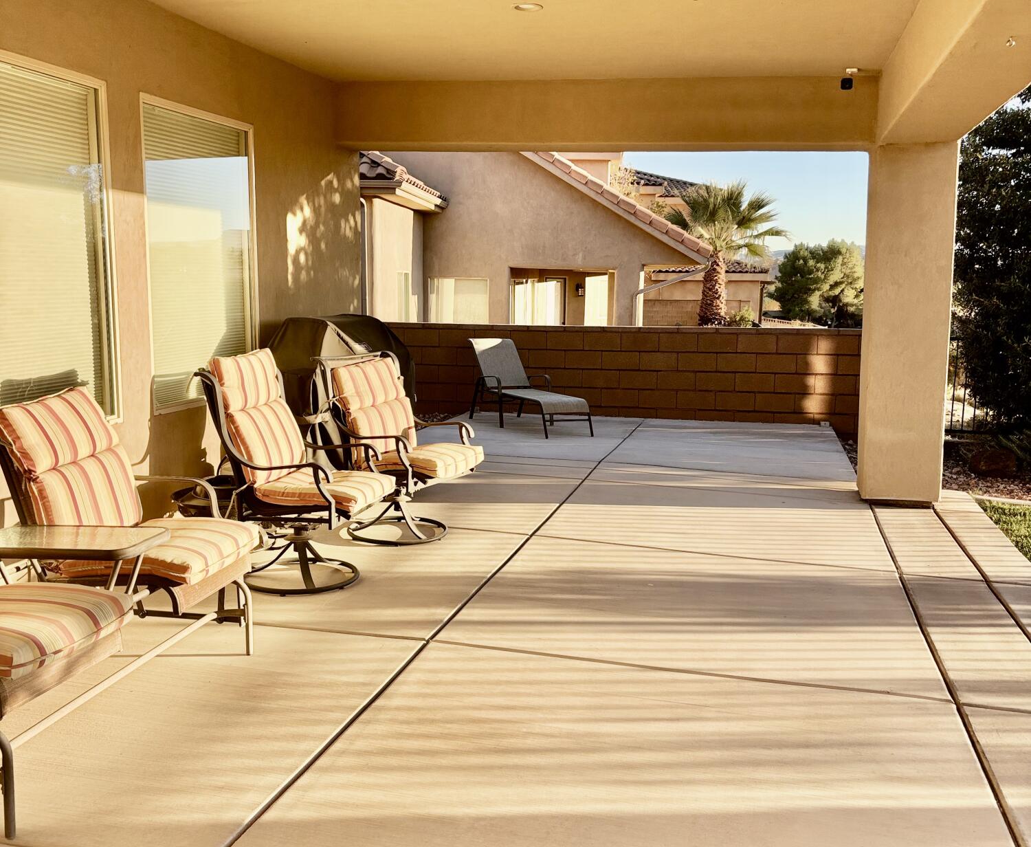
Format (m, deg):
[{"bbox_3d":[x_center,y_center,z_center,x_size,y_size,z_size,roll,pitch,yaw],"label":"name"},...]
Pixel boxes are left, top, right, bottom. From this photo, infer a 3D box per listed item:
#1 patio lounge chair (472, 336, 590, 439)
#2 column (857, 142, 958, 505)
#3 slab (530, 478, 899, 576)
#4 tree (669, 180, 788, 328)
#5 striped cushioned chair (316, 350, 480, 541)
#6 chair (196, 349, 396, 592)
[{"bbox_3d":[0.106,-0.384,10.026,0.650,0.840,1.550,-4,9,-29],"label":"patio lounge chair"},{"bbox_3d":[2.693,-0.650,7.064,0.510,2.400,0.490,3,8,14],"label":"column"},{"bbox_3d":[1.262,0.650,6.497,2.000,0.100,1.700,4,9,14],"label":"slab"},{"bbox_3d":[5.416,-4.011,26.500,3.200,4.400,3.100,3,8,14],"label":"tree"},{"bbox_3d":[-0.661,0.126,5.853,0.790,1.000,0.660,4,8,26],"label":"striped cushioned chair"},{"bbox_3d":[-1.027,0.223,4.909,0.790,1.060,0.660,3,8,14],"label":"chair"}]

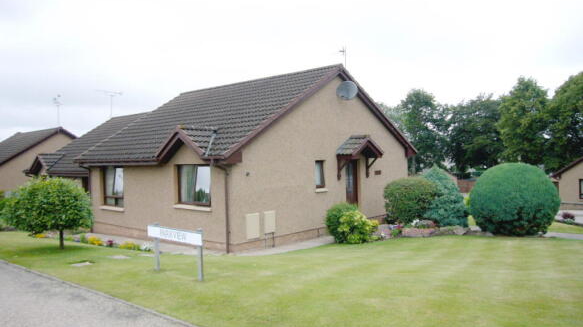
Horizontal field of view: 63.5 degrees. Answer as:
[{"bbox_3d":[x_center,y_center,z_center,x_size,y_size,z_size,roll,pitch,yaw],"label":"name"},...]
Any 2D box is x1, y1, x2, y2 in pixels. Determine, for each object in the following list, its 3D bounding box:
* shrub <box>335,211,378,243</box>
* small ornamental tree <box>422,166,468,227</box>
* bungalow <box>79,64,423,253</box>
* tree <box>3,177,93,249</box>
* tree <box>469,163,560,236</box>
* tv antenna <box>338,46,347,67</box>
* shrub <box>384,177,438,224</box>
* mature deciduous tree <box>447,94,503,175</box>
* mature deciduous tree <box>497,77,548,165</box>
[{"bbox_3d":[1.918,1.735,13.700,1.200,0.950,1.100,-1,1,8],"label":"shrub"},{"bbox_3d":[5.227,1.083,15.900,1.550,2.100,1.500,-1,1,18],"label":"small ornamental tree"},{"bbox_3d":[-1.505,-0.400,17.966,9.040,5.420,9.550,-1,1,43],"label":"bungalow"},{"bbox_3d":[-6.779,1.375,13.100,2.500,2.020,2.400,-2,1,-27],"label":"tree"},{"bbox_3d":[6.952,1.057,14.700,2.800,2.130,2.700,-1,1,25],"label":"tree"},{"bbox_3d":[1.687,-3.540,15.600,0.350,0.780,0.200,-1,1,0],"label":"tv antenna"},{"bbox_3d":[4.199,1.327,16.500,1.900,1.650,1.800,-1,1,14],"label":"shrub"},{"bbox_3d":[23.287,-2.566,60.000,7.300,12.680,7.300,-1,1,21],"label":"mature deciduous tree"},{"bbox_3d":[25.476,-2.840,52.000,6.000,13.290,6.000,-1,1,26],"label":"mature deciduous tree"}]

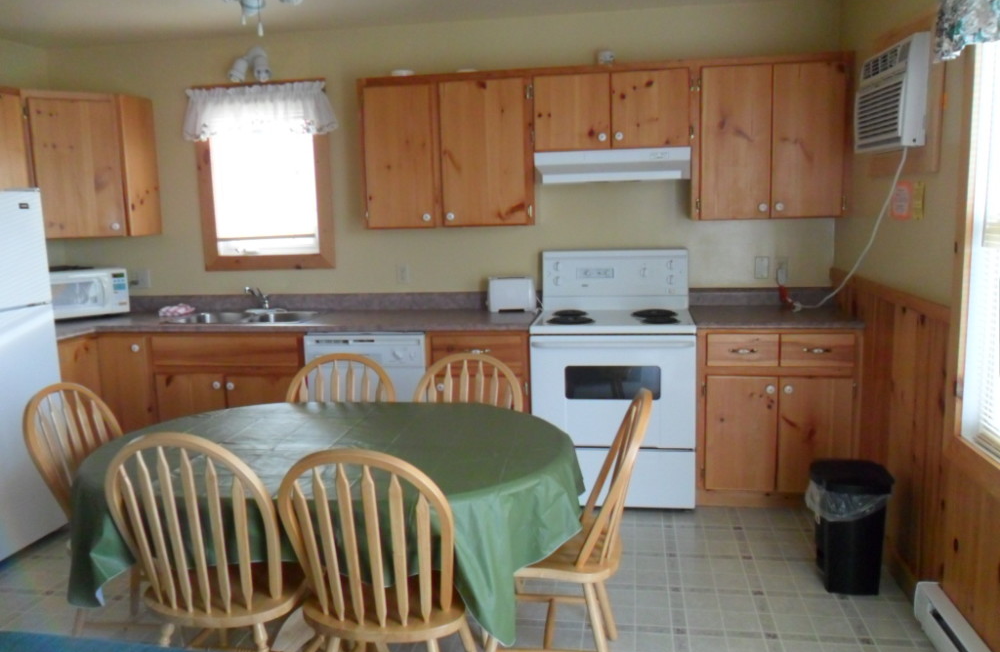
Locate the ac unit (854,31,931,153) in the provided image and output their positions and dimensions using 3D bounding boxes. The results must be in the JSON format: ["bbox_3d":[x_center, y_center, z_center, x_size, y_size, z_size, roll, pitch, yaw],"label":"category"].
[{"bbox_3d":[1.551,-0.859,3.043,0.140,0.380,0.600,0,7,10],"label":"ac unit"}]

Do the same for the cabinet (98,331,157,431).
[{"bbox_3d":[-1.954,0.430,4.532,0.325,0.870,0.605,0,7,10],"label":"cabinet"}]

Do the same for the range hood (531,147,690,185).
[{"bbox_3d":[0.581,-0.822,4.018,0.756,0.150,0.439,0,9,10],"label":"range hood"}]

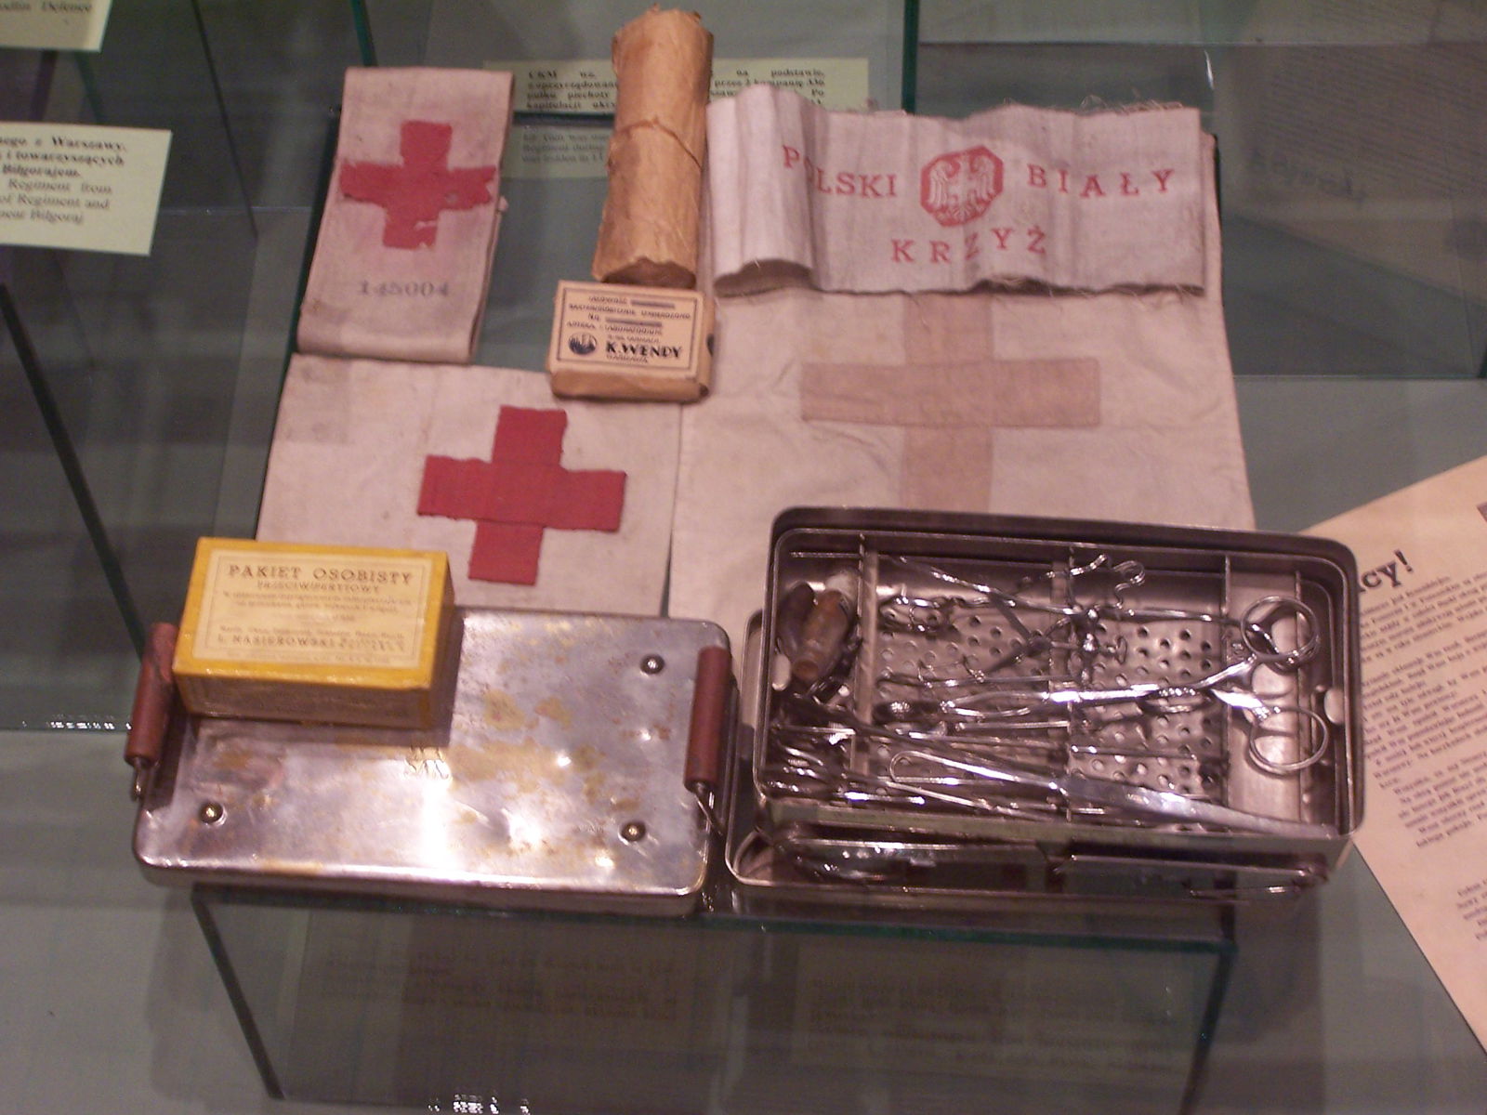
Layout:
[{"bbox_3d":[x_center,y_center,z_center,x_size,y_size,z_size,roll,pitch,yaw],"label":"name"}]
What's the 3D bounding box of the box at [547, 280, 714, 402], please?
[{"bbox_3d":[-0.048,-0.092,1.375,0.065,0.018,0.048,3,57,3],"label":"box"}]

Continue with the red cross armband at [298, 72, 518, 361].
[{"bbox_3d":[-0.146,-0.152,1.419,0.076,0.016,0.156,3,57,3],"label":"red cross armband"}]

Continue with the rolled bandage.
[{"bbox_3d":[-0.039,-0.175,1.416,0.044,0.044,0.143,2,57,2],"label":"rolled bandage"}]

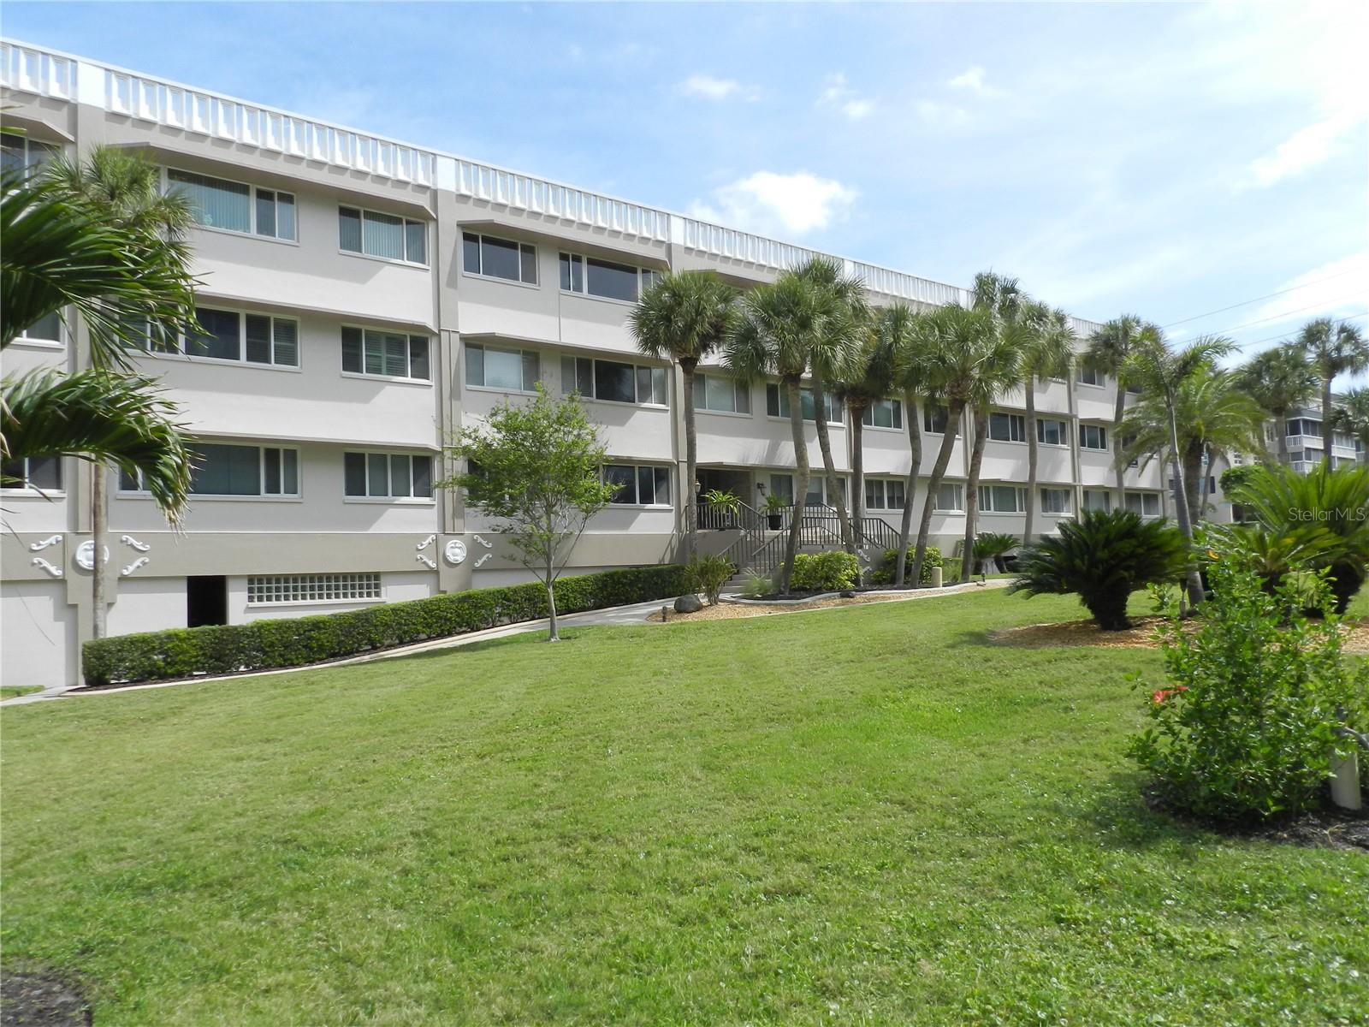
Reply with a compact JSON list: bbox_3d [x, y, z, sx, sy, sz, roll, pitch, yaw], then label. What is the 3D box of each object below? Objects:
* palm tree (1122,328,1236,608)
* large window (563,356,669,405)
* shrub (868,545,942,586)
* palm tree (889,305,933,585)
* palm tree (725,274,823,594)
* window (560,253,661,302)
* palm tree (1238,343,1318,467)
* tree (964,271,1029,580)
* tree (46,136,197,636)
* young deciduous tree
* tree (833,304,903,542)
[{"bbox_3d":[7.297,-0.671,14.600,1.690,4.138,1.605,-3,-4,27],"label":"palm tree"},{"bbox_3d":[-2.015,-3.931,29.476,3.872,1.200,0.140,1,-4,-39],"label":"large window"},{"bbox_3d":[6.555,1.562,29.345,2.159,1.190,1.500,-2,-4,0],"label":"shrub"},{"bbox_3d":[6.933,-2.049,30.300,2.000,8.400,2.100,-2,-3,0],"label":"palm tree"},{"bbox_3d":[2.345,-2.027,25.500,2.673,8.276,2.593,-2,-3,5],"label":"palm tree"},{"bbox_3d":[-2.050,-6.847,29.377,3.885,1.152,0.150,1,-5,-39],"label":"window"},{"bbox_3d":[24.863,-2.971,41.218,3.200,8.381,3.200,-2,-4,0],"label":"palm tree"},{"bbox_3d":[10.055,-2.884,31.729,2.849,9.951,2.600,-2,-4,0],"label":"tree"},{"bbox_3d":[-11.309,-2.003,19.800,3.063,10.710,2.910,0,-4,-30],"label":"tree"},{"bbox_3d":[-3.040,-0.027,19.751,3.350,5.050,3.300,-2,-4,0],"label":"young deciduous tree"},{"bbox_3d":[6.084,-2.370,32.700,2.414,9.091,2.414,-2,-3,11],"label":"tree"}]

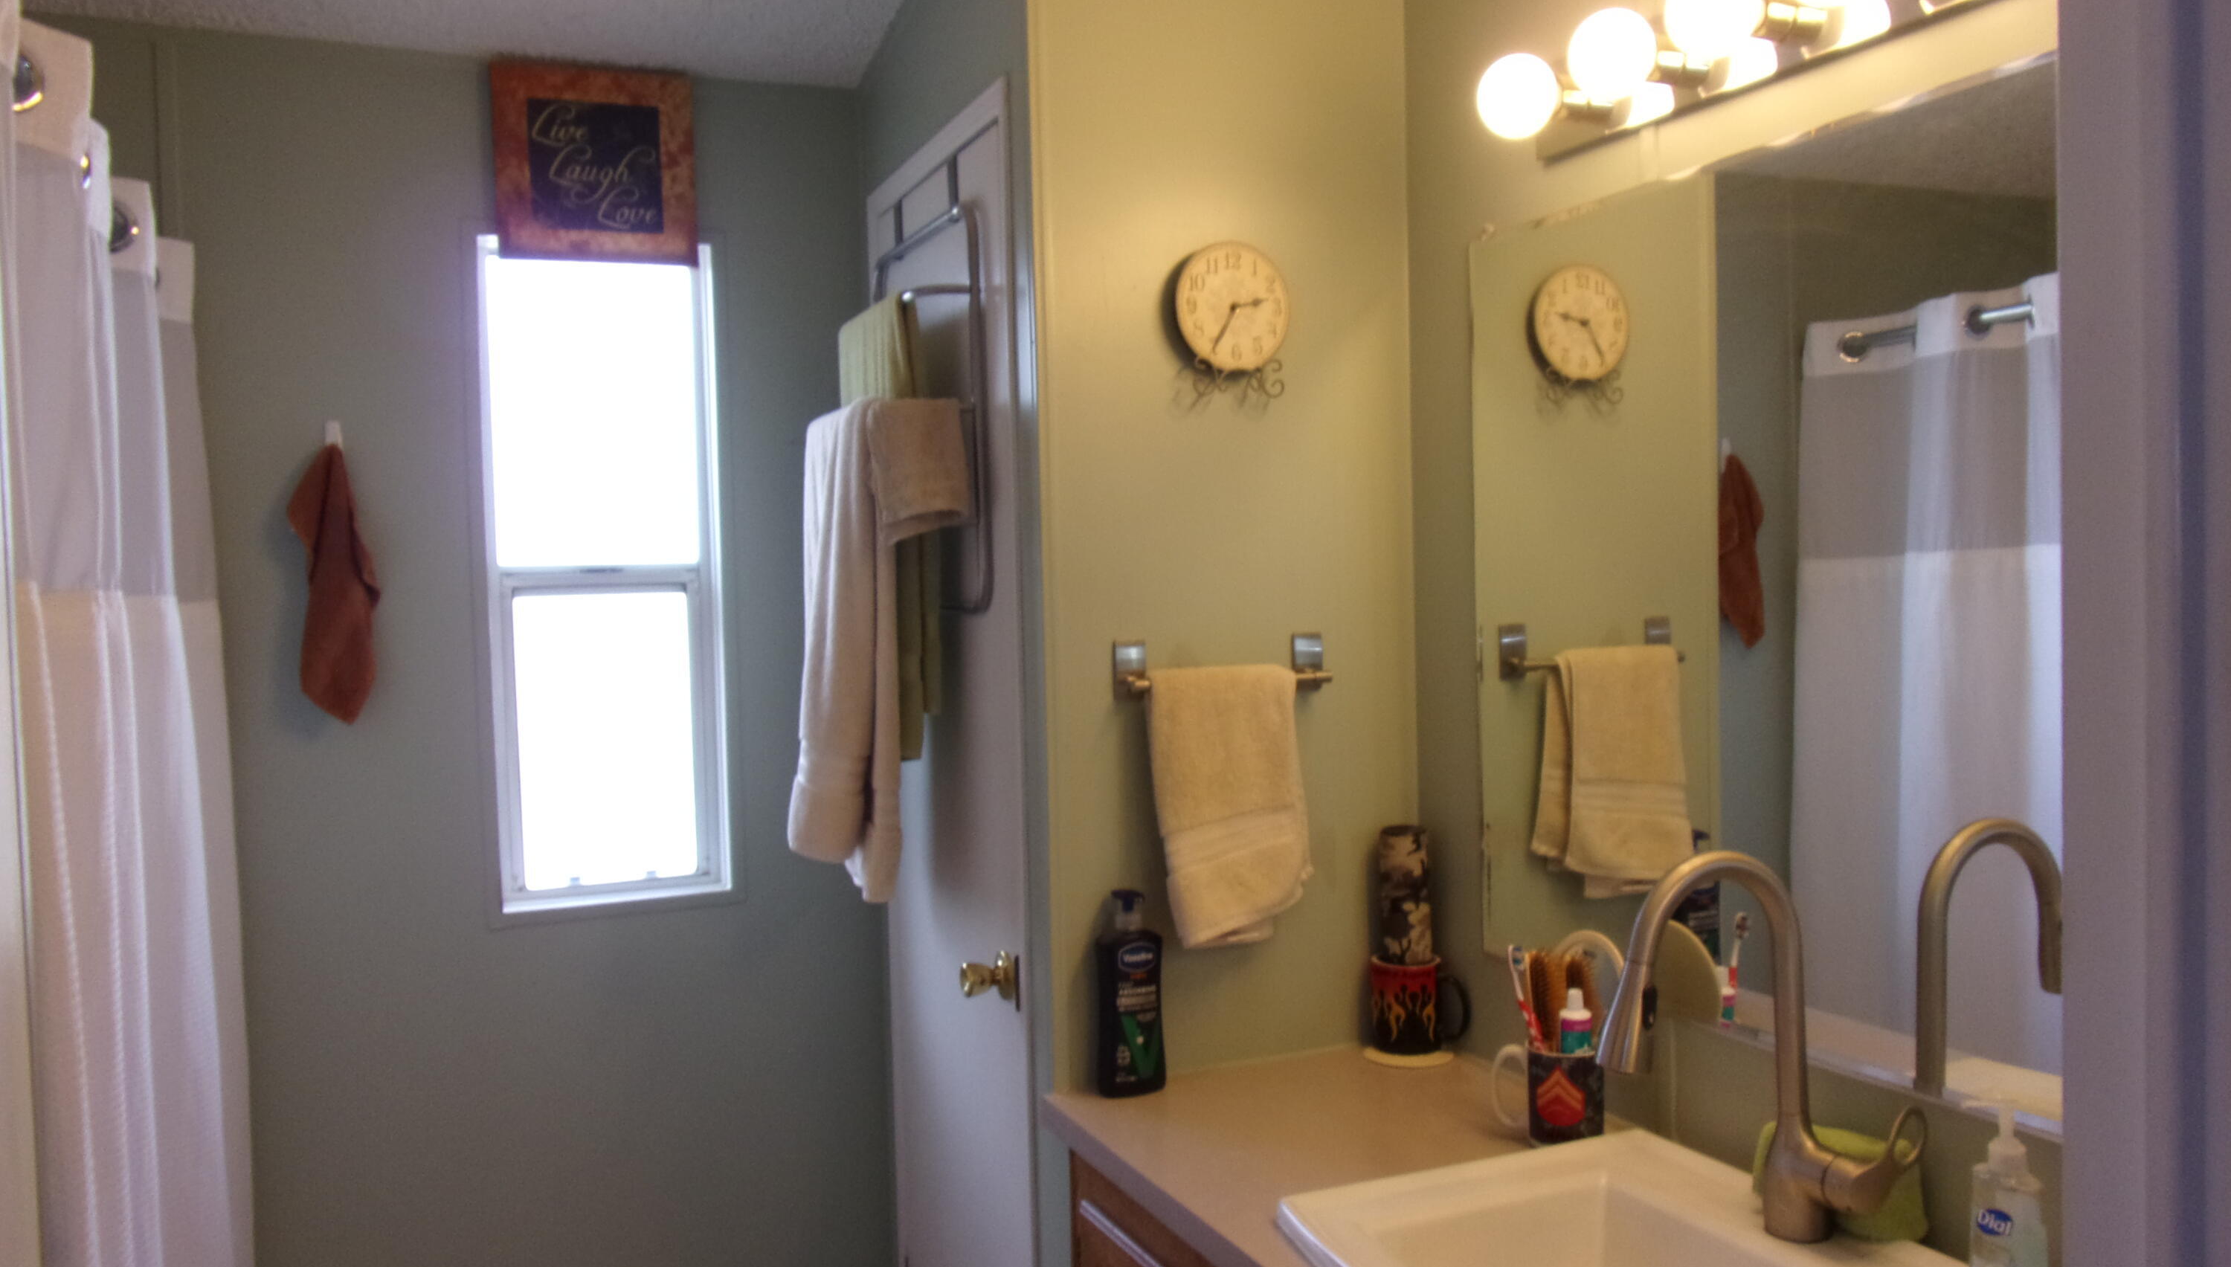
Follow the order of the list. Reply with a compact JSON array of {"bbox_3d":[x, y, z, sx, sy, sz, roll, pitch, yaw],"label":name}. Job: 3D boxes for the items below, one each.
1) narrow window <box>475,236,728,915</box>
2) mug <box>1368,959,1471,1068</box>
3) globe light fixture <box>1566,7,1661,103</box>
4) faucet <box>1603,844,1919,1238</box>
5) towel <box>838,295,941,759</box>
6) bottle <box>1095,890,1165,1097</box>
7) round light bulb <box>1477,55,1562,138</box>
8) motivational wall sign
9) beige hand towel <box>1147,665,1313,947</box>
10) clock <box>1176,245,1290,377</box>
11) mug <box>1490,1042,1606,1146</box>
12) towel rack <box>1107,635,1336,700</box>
[{"bbox_3d":[-0.723,-0.086,2.207,0.313,0.939,0.060,-2,2,-25],"label":"narrow window"},{"bbox_3d":[0.395,0.482,1.998,0.124,0.112,0.088,-1,2,10],"label":"mug"},{"bbox_3d":[0.488,-0.567,1.520,0.082,0.082,0.082,-1,2,0],"label":"globe light fixture"},{"bbox_3d":[0.554,0.367,1.310,0.240,0.352,0.155,-2,2,-26],"label":"faucet"},{"bbox_3d":[-0.305,-0.137,2.093,0.055,0.585,0.300,-2,2,-26],"label":"towel"},{"bbox_3d":[0.017,0.412,1.785,0.082,0.230,0.050,-2,2,-25],"label":"bottle"},{"bbox_3d":[0.414,-0.552,1.593,0.090,0.086,0.086,-1,2,0],"label":"round light bulb"},{"bbox_3d":[-0.742,-0.669,2.220,0.272,0.274,0.025,-2,2,-26],"label":"motivational wall sign"},{"bbox_3d":[0.132,0.199,1.825,0.206,0.318,0.065,-2,2,-25],"label":"beige hand towel"},{"bbox_3d":[0.139,-0.400,1.911,0.160,0.160,0.036,-2,2,-26],"label":"clock"},{"bbox_3d":[0.468,0.499,1.682,0.119,0.102,0.080,-1,2,16],"label":"mug"},{"bbox_3d":[0.140,0.040,1.839,0.279,0.070,0.055,-2,2,-25],"label":"towel rack"}]

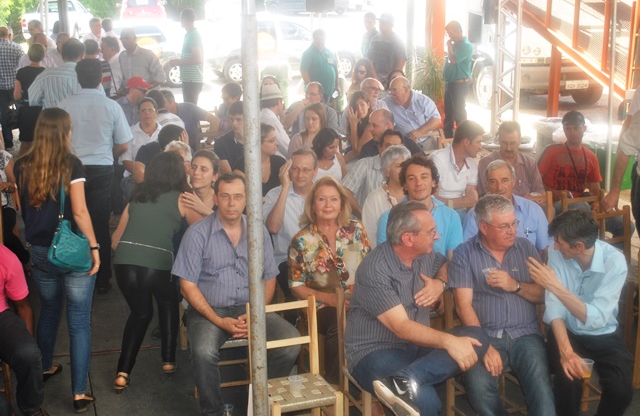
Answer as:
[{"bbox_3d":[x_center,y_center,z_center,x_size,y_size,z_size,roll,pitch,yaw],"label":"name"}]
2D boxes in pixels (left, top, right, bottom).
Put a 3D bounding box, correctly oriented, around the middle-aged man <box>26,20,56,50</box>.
[{"bbox_3d":[-3.781,-1.690,12.664,0.520,1.720,0.360,9,17,34],"label":"middle-aged man"}]

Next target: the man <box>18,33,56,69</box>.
[{"bbox_3d":[-3.434,-1.316,11.522,0.340,1.700,0.500,13,20,43],"label":"man"}]

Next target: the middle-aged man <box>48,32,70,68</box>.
[{"bbox_3d":[-3.066,-1.249,11.195,0.500,1.720,0.360,-7,15,-26],"label":"middle-aged man"}]

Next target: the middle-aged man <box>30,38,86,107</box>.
[{"bbox_3d":[-2.130,-0.565,8.068,0.600,1.799,0.360,2,14,9],"label":"middle-aged man"}]

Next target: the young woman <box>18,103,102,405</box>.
[{"bbox_3d":[-1.418,0.245,5.065,0.480,1.620,0.480,0,13,3],"label":"young woman"}]

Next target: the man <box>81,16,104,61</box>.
[{"bbox_3d":[-2.970,-1.640,12.416,0.550,1.783,0.360,-7,16,-26],"label":"man"}]

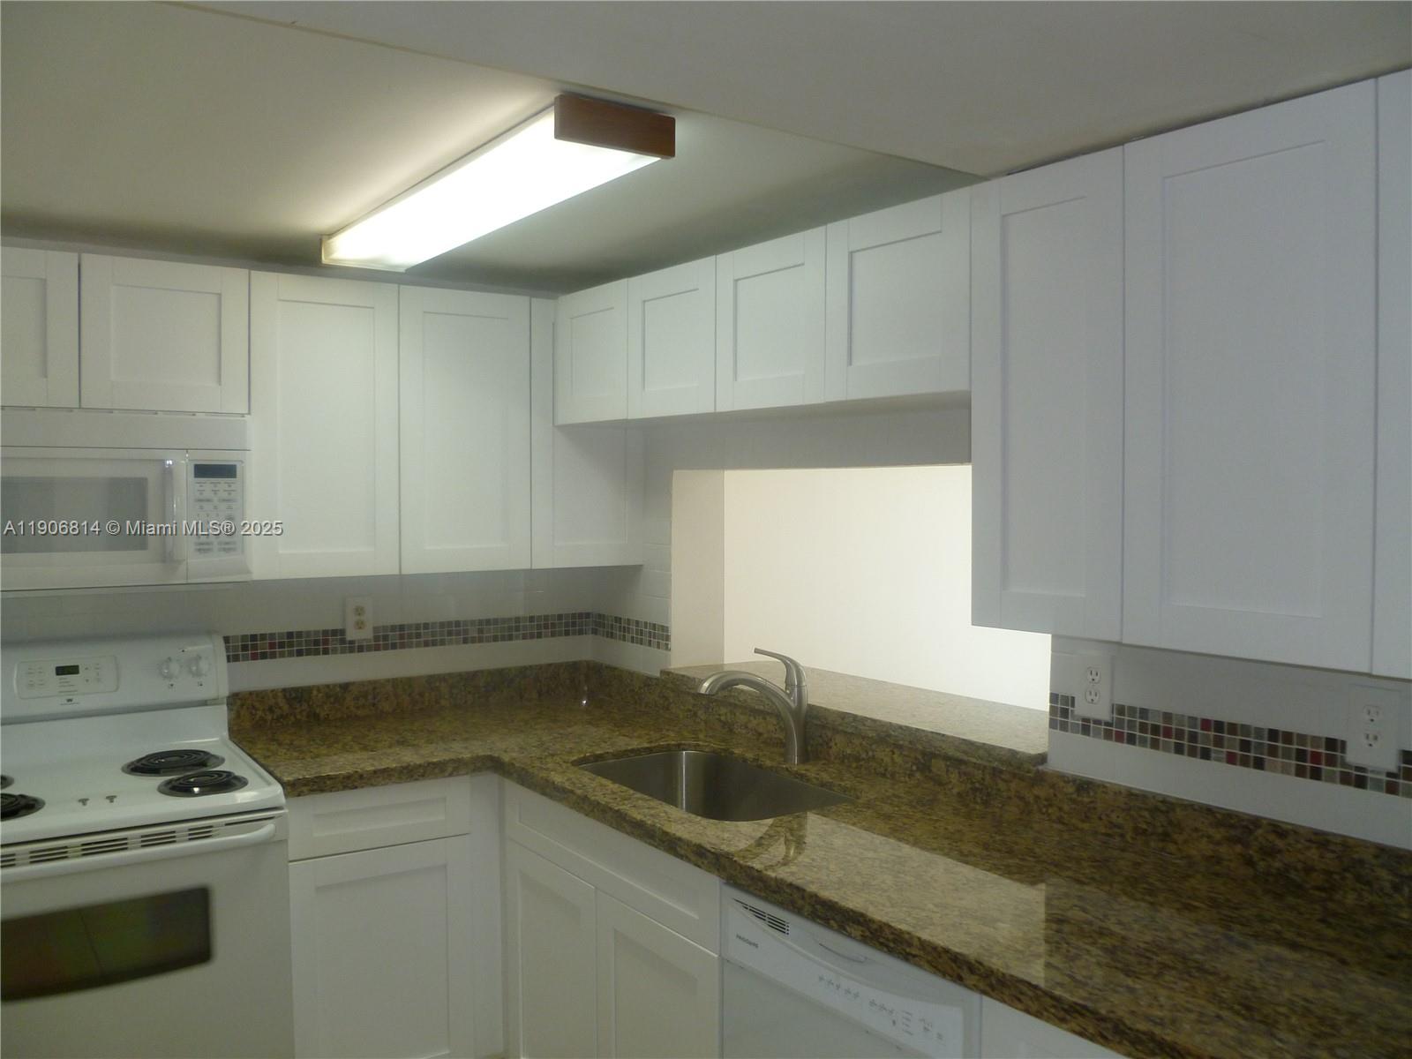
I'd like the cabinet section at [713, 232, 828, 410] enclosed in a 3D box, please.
[{"bbox_3d":[0.141,-0.438,2.463,0.022,0.350,0.377,-2,3,-35],"label":"cabinet section"}]

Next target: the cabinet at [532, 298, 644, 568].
[{"bbox_3d":[-0.347,-0.273,3.333,0.369,0.758,0.022,-2,3,-35],"label":"cabinet"}]

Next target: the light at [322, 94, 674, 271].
[{"bbox_3d":[-0.483,-0.646,2.283,0.213,0.067,1.227,-2,3,-34],"label":"light"}]

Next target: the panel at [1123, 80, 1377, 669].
[{"bbox_3d":[0.741,-0.197,1.570,0.022,0.756,0.371,-1,2,-36],"label":"panel"}]

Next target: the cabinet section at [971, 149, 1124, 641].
[{"bbox_3d":[0.561,-0.209,1.881,0.022,0.758,0.303,-2,3,-35],"label":"cabinet section"}]

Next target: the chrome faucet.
[{"bbox_3d":[0.112,0.417,2.669,0.285,0.277,0.055,-1,2,-26],"label":"chrome faucet"}]

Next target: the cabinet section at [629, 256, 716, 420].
[{"bbox_3d":[-0.077,-0.443,2.693,0.022,0.353,0.363,-1,2,-36],"label":"cabinet section"}]

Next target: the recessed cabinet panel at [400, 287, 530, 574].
[{"bbox_3d":[-0.646,-0.257,3.076,0.381,0.756,0.022,-1,2,-36],"label":"recessed cabinet panel"}]

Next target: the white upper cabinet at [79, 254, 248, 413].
[{"bbox_3d":[-1.242,-0.442,2.631,0.376,0.347,0.022,-1,2,-36],"label":"white upper cabinet"}]

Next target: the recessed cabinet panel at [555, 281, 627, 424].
[{"bbox_3d":[-0.307,-0.466,3.095,0.022,0.350,0.395,-2,3,-35],"label":"recessed cabinet panel"}]

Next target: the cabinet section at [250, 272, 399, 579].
[{"bbox_3d":[-0.962,-0.252,2.897,0.369,0.758,0.022,-2,3,-35],"label":"cabinet section"}]

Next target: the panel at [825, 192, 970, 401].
[{"bbox_3d":[0.362,-0.425,2.152,0.022,0.350,0.380,-2,3,-35],"label":"panel"}]

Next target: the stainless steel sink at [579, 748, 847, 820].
[{"bbox_3d":[0.020,0.675,2.563,0.410,0.200,0.690,-1,2,-36],"label":"stainless steel sink"}]

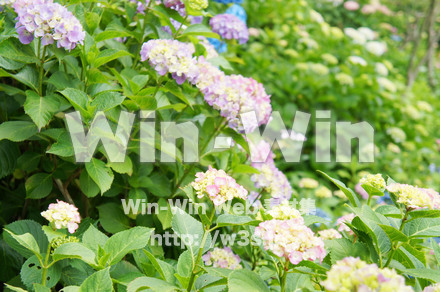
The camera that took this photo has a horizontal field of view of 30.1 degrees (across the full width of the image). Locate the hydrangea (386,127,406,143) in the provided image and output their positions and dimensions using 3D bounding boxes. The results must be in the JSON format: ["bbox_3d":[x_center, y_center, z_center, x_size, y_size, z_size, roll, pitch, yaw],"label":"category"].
[{"bbox_3d":[1.144,-0.074,5.300,0.127,0.095,0.123,0,6,0],"label":"hydrangea"}]

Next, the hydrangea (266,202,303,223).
[{"bbox_3d":[0.144,0.146,1.800,0.082,0.043,0.080,0,10,0],"label":"hydrangea"}]

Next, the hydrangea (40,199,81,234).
[{"bbox_3d":[-0.357,0.158,1.830,0.088,0.068,0.085,0,10,0],"label":"hydrangea"}]

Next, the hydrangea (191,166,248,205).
[{"bbox_3d":[0.000,0.080,1.650,0.113,0.064,0.105,0,10,0],"label":"hydrangea"}]

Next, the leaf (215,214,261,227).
[{"bbox_3d":[0.040,0.162,1.780,0.100,0.025,0.050,0,17,15],"label":"leaf"}]

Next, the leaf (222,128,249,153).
[{"bbox_3d":[0.038,-0.013,2.000,0.064,0.053,0.050,-8,13,-37],"label":"leaf"}]

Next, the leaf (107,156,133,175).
[{"bbox_3d":[-0.248,0.043,2.000,0.069,0.058,0.050,-4,11,-24],"label":"leaf"}]

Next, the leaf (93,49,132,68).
[{"bbox_3d":[-0.270,-0.219,2.050,0.100,0.045,0.060,0,6,0],"label":"leaf"}]

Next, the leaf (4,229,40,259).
[{"bbox_3d":[-0.430,0.214,1.780,0.098,0.028,0.048,38,29,-18],"label":"leaf"}]

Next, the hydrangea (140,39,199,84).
[{"bbox_3d":[-0.130,-0.217,2.100,0.146,0.109,0.141,0,6,0],"label":"hydrangea"}]

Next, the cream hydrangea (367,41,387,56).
[{"bbox_3d":[1.263,-0.787,6.600,0.158,0.119,0.153,0,6,0],"label":"cream hydrangea"}]

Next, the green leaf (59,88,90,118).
[{"bbox_3d":[-0.329,-0.096,1.850,0.072,0.062,0.050,6,12,30],"label":"green leaf"}]

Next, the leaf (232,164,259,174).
[{"bbox_3d":[0.064,0.060,2.100,0.078,0.024,0.048,7,23,15],"label":"leaf"}]

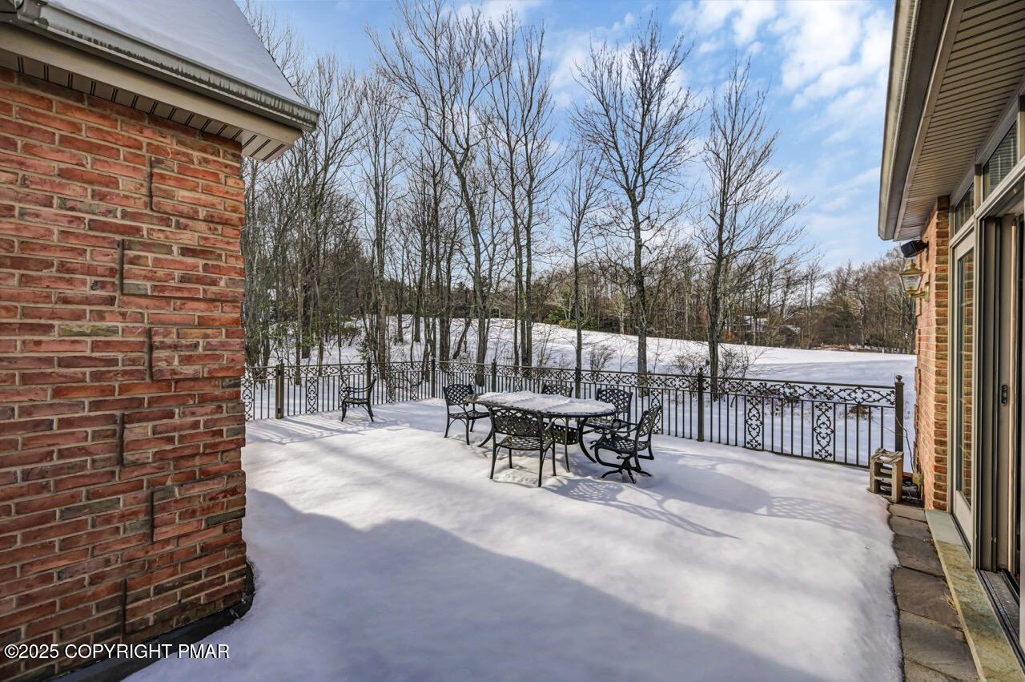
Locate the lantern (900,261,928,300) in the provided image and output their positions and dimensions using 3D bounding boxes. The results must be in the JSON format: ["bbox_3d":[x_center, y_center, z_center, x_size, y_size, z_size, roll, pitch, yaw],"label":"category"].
[{"bbox_3d":[3.936,-0.587,3.897,0.200,0.385,0.180,0,1,42],"label":"lantern"}]

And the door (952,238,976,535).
[{"bbox_3d":[3.537,0.355,3.079,0.070,2.293,0.930,0,1,42],"label":"door"}]

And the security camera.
[{"bbox_3d":[3.982,-0.910,3.950,0.180,0.115,0.160,-28,-18,38],"label":"security camera"}]

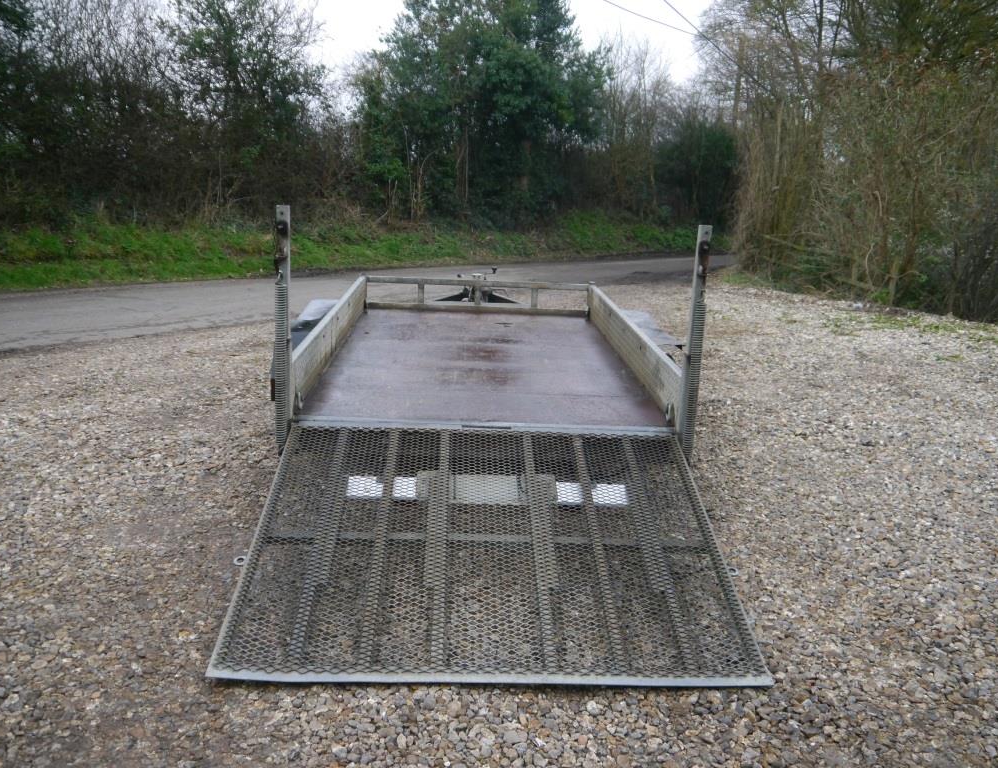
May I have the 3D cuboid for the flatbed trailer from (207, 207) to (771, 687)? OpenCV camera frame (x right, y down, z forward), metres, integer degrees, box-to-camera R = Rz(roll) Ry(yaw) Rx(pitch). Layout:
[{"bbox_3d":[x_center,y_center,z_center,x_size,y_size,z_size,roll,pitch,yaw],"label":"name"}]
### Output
[{"bbox_3d":[-0.099,-0.405,5.245,2.200,1.420,5.690,2,14,-3],"label":"flatbed trailer"}]

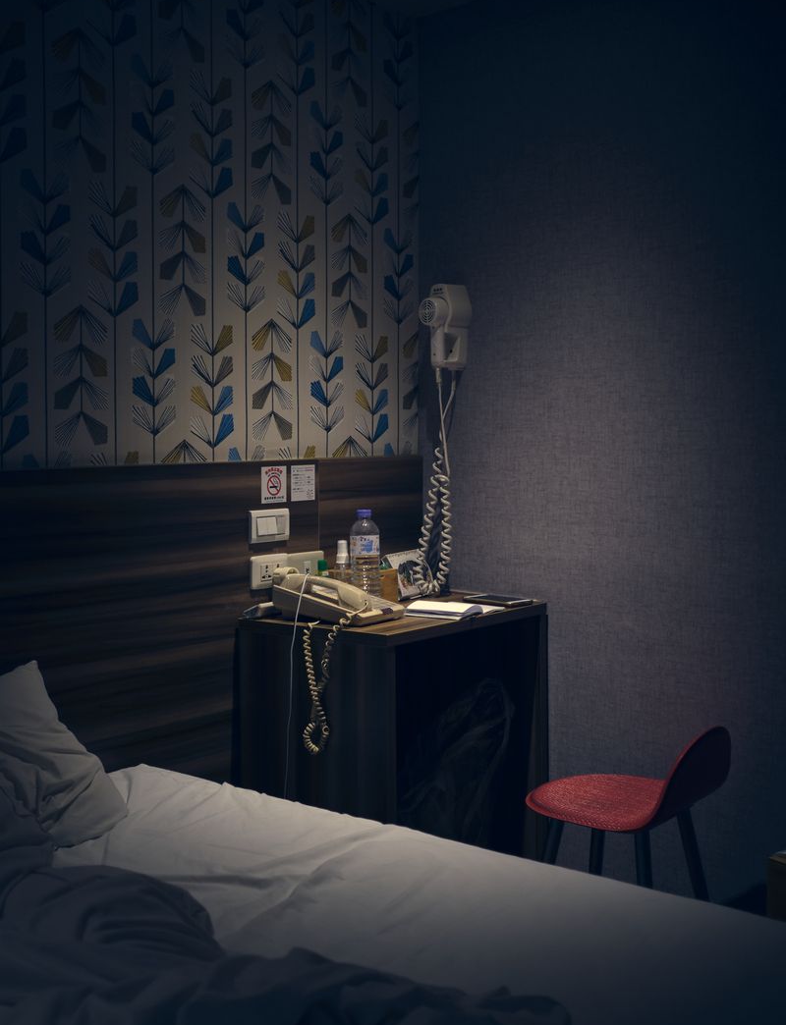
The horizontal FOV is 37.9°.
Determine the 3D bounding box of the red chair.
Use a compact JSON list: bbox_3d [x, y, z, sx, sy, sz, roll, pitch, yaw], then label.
[{"bbox_3d":[0.491,0.713,2.308,0.400,0.615,0.380,4,5,42],"label":"red chair"}]

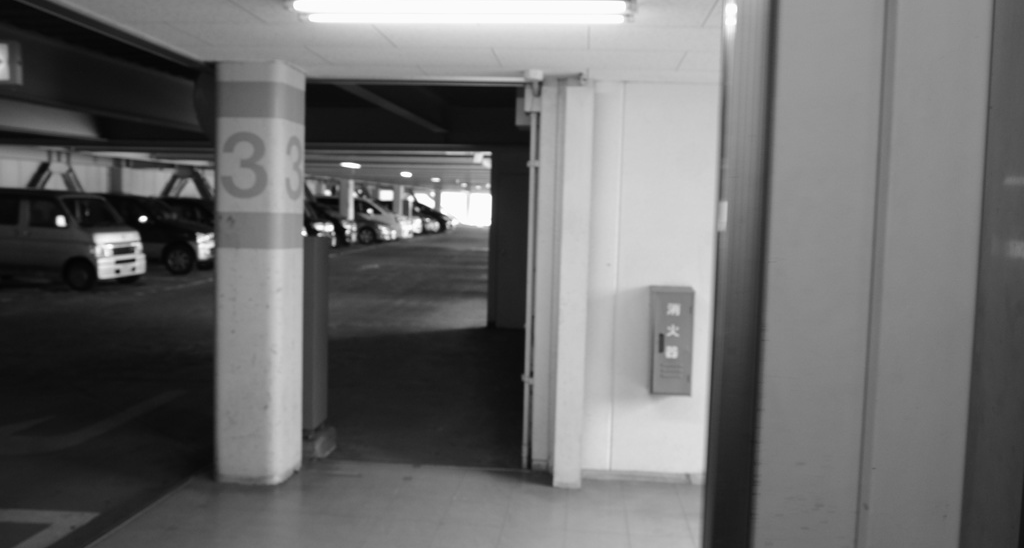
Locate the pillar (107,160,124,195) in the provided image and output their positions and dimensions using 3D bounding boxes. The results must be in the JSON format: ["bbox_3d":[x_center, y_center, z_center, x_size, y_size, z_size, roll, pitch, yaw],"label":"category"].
[{"bbox_3d":[-10.888,-1.848,21.147,0.330,2.570,0.360,2,4,5],"label":"pillar"}]

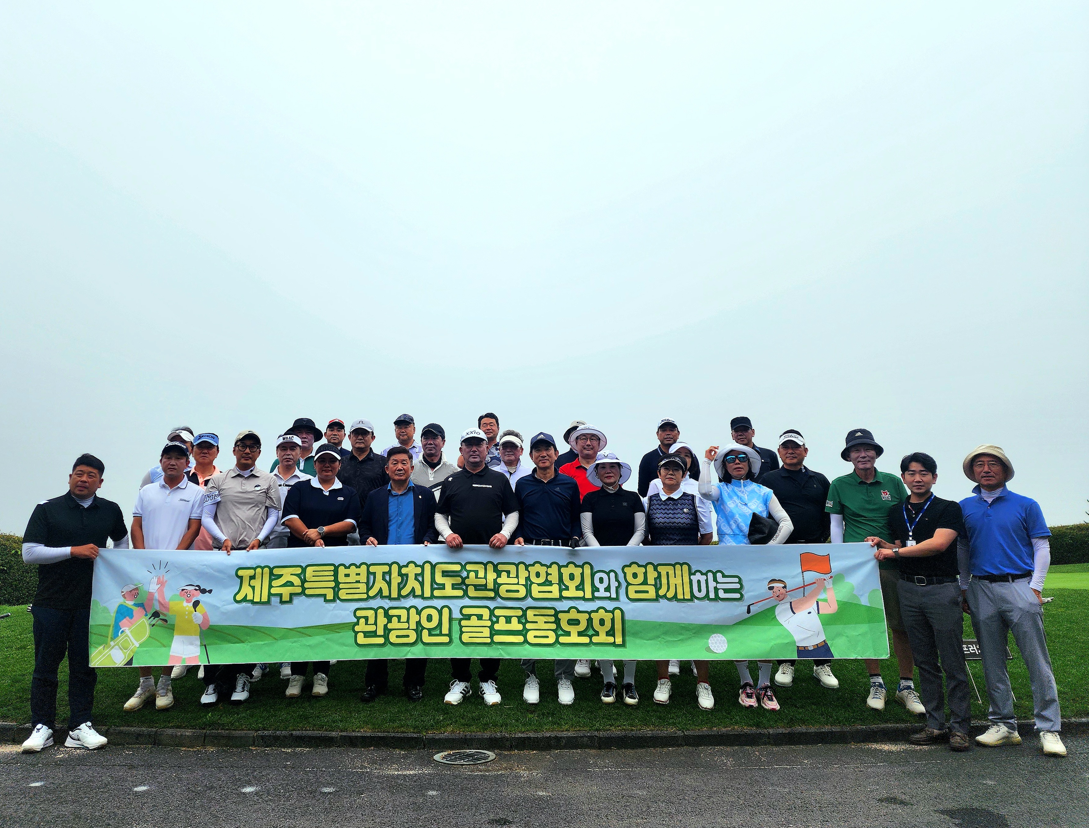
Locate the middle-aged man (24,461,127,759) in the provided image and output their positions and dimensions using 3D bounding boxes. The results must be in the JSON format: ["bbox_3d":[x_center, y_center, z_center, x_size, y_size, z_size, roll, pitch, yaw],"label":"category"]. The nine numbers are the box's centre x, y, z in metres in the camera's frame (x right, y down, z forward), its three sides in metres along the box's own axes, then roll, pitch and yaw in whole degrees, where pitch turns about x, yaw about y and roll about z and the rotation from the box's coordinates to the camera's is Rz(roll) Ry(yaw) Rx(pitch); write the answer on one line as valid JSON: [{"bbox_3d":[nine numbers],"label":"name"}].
[{"bbox_3d":[-2.919,1.130,4.531,0.600,1.770,0.440,5,-11,-28],"label":"middle-aged man"}]

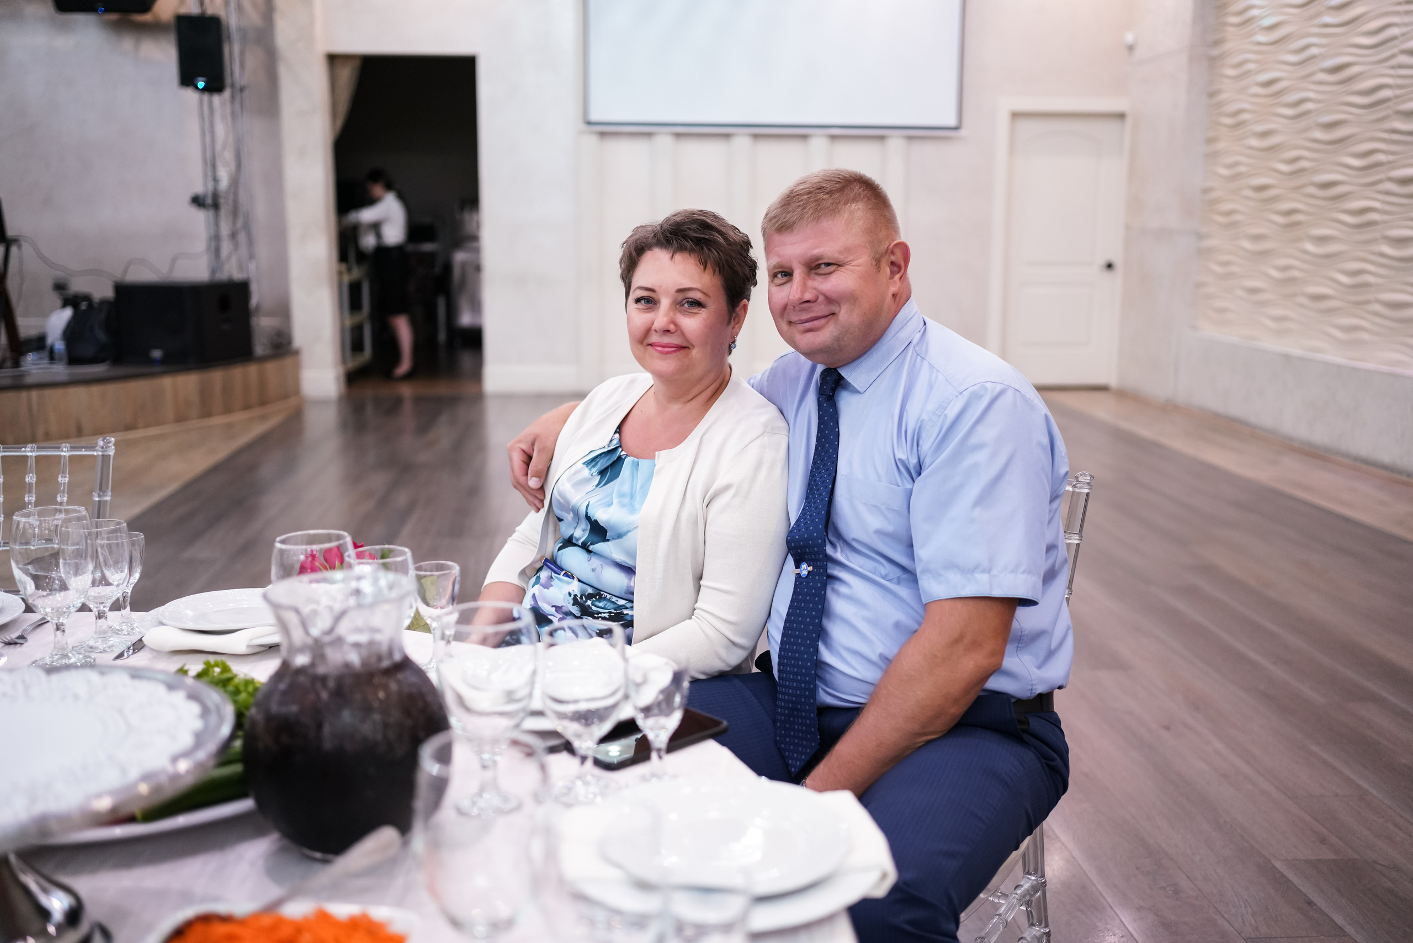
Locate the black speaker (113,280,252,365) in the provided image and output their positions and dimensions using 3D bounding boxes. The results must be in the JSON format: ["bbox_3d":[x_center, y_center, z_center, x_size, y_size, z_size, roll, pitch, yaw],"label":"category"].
[{"bbox_3d":[-3.543,-1.019,9.359,0.560,0.515,0.660,2,10,11],"label":"black speaker"}]

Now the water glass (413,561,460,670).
[{"bbox_3d":[-0.312,0.171,1.598,0.054,0.123,0.054,0,10,0],"label":"water glass"}]

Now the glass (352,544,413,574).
[{"bbox_3d":[-0.363,0.167,1.536,0.077,0.153,0.077,0,10,0],"label":"glass"}]

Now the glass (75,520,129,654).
[{"bbox_3d":[-0.737,0.140,1.664,0.077,0.153,0.077,0,10,0],"label":"glass"}]

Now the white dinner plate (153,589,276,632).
[{"bbox_3d":[-0.571,0.179,1.690,0.202,0.022,0.202,0,10,0],"label":"white dinner plate"}]

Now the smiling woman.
[{"bbox_3d":[-0.189,0.310,1.795,0.520,1.282,0.720,9,14,42],"label":"smiling woman"}]

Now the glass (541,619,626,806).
[{"bbox_3d":[-0.110,0.221,1.251,0.077,0.153,0.077,0,10,0],"label":"glass"}]

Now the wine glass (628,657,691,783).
[{"bbox_3d":[-0.043,0.232,1.273,0.056,0.114,0.056,0,10,0],"label":"wine glass"}]

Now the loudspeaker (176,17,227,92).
[{"bbox_3d":[-3.966,-3.282,10.791,0.335,0.555,0.320,-2,11,-12],"label":"loudspeaker"}]

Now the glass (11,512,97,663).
[{"bbox_3d":[-0.767,0.136,1.620,0.089,0.175,0.089,0,10,0],"label":"glass"}]

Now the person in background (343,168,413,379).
[{"bbox_3d":[-2.660,-1.602,11.097,0.570,1.660,0.460,-2,11,-11],"label":"person in background"}]

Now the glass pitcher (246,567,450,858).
[{"bbox_3d":[-0.301,0.199,1.162,0.166,0.218,0.198,-1,10,-3],"label":"glass pitcher"}]

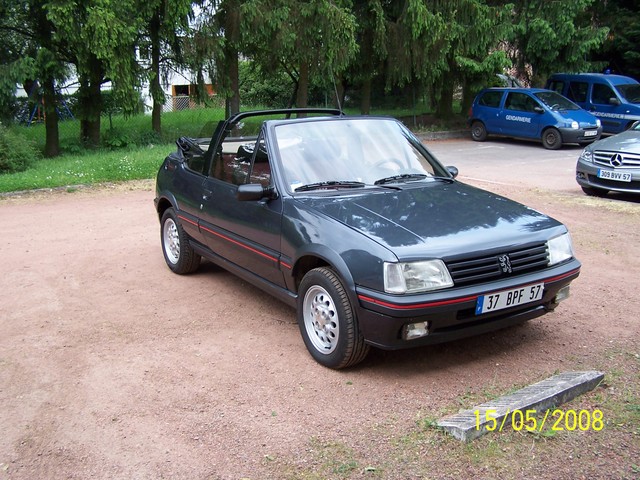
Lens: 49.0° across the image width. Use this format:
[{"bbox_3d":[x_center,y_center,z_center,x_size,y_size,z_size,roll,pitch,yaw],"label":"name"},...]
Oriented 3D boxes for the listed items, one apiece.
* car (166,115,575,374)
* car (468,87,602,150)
[{"bbox_3d":[0.030,-0.233,5.235,1.600,1.380,3.700,-7,14,-32],"label":"car"},{"bbox_3d":[5.613,-3.190,18.345,1.640,1.430,3.430,-9,15,-35],"label":"car"}]

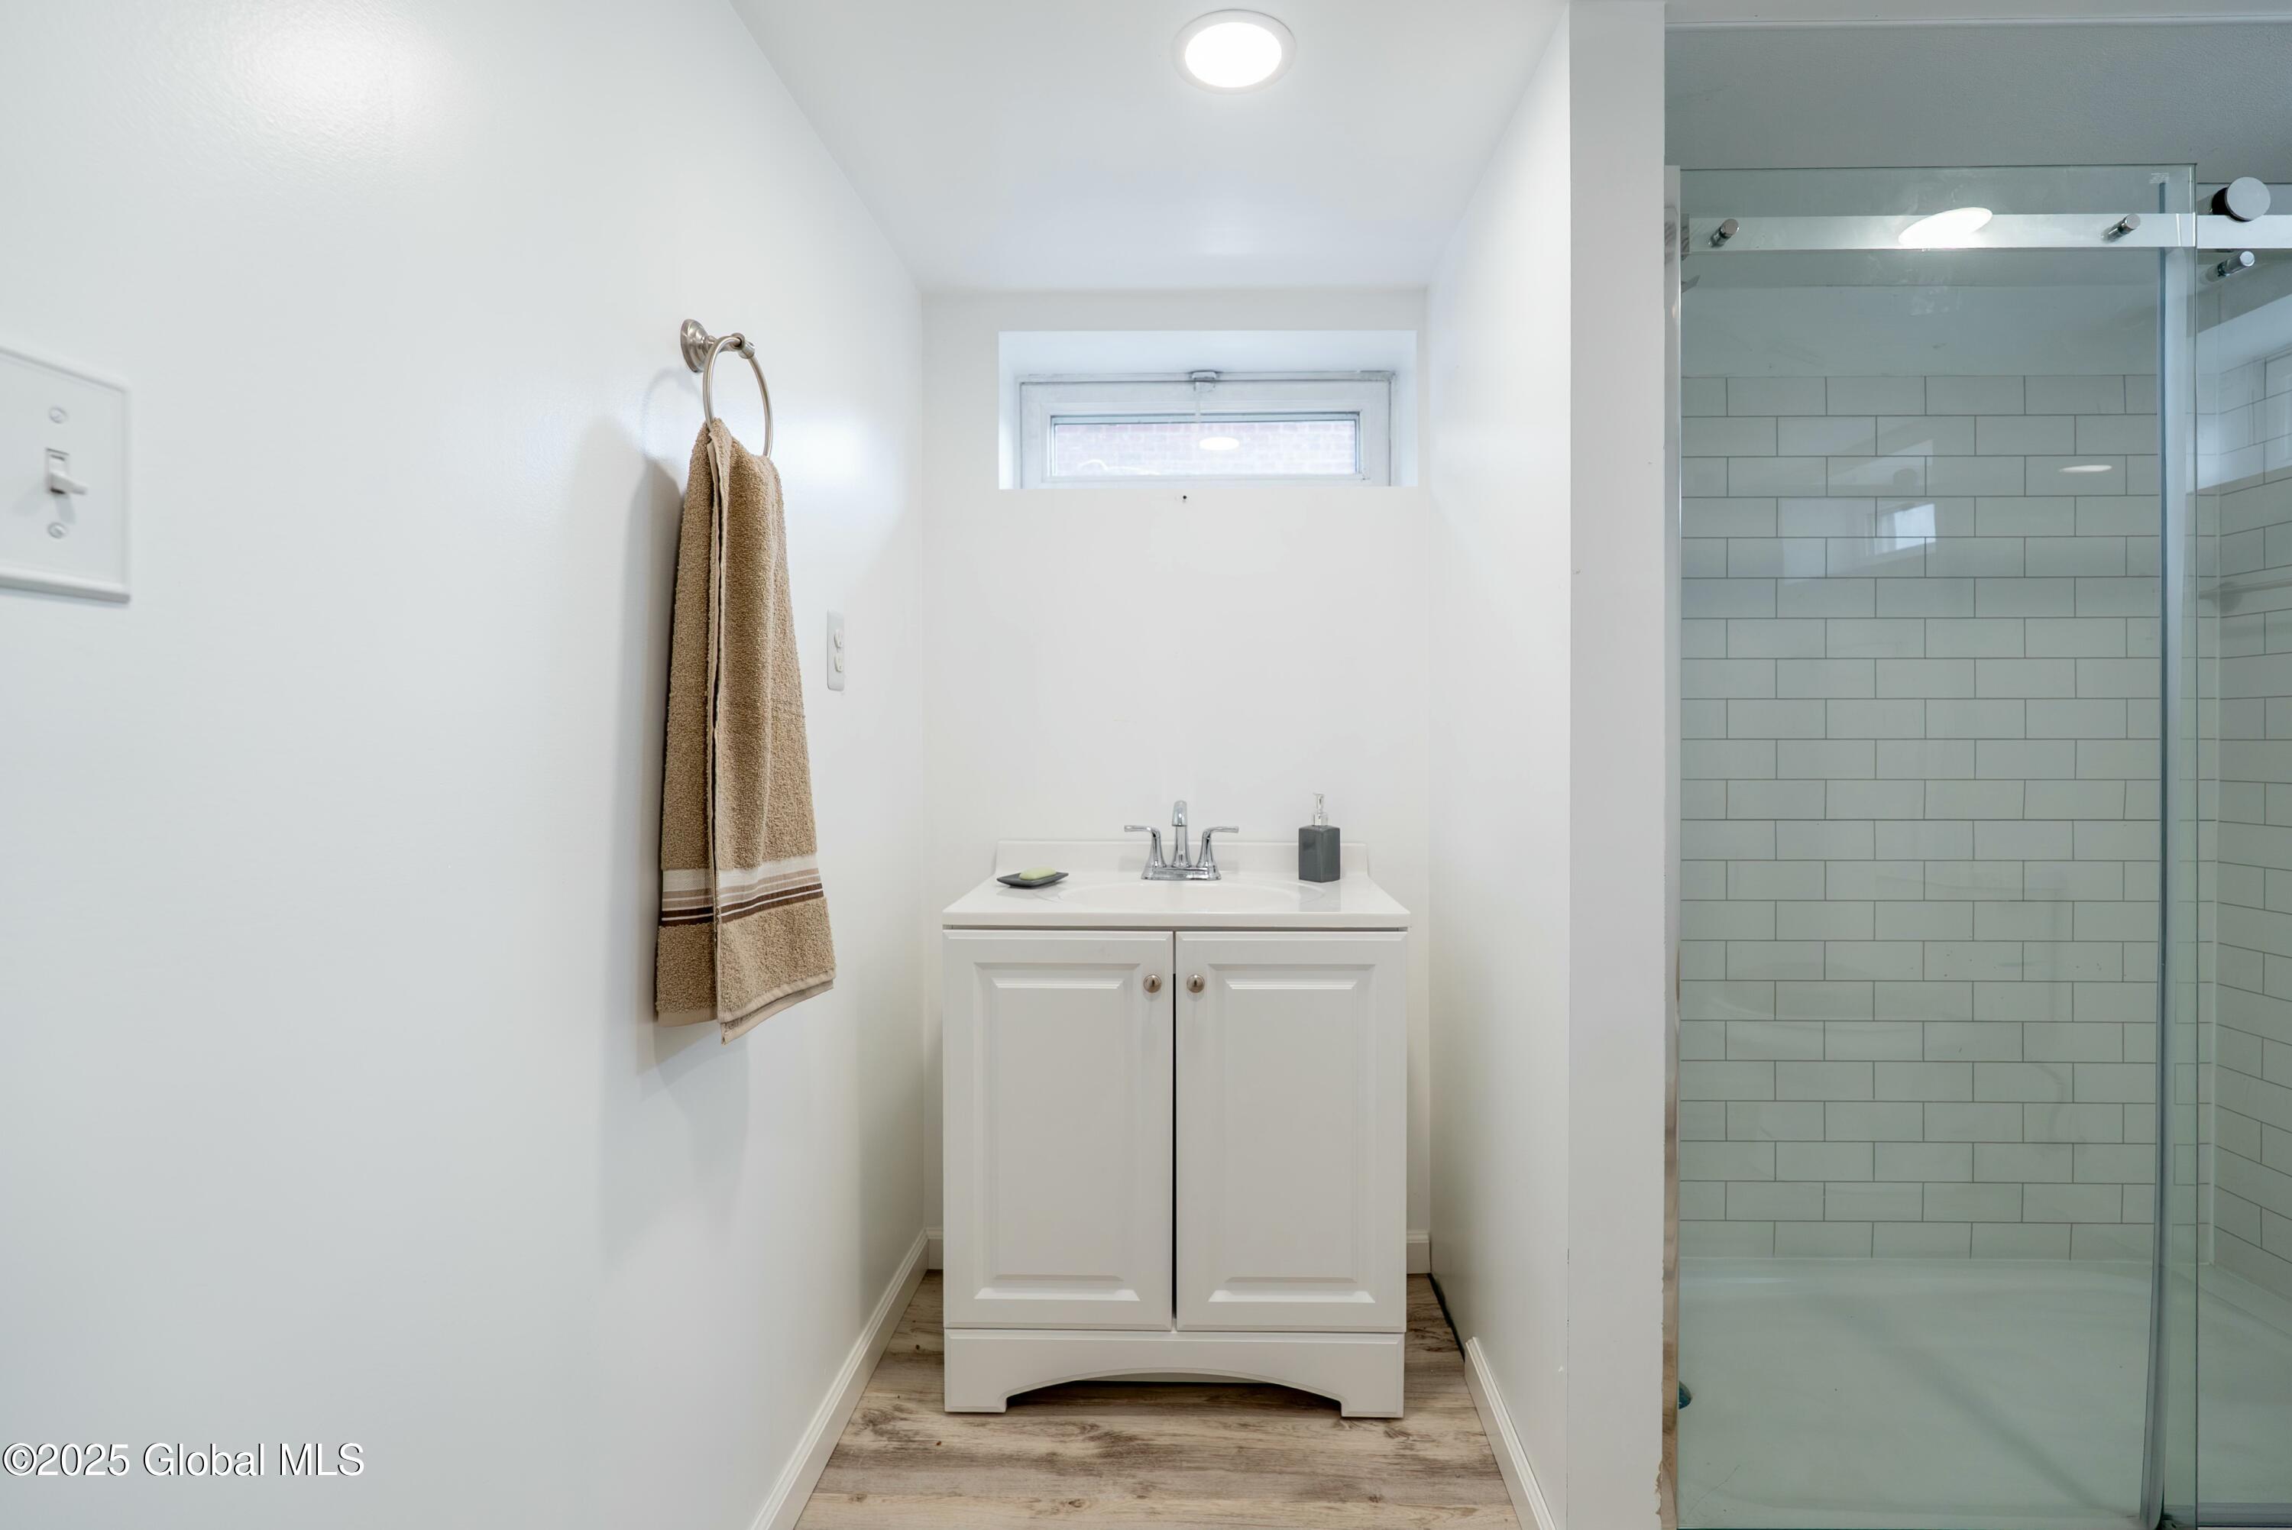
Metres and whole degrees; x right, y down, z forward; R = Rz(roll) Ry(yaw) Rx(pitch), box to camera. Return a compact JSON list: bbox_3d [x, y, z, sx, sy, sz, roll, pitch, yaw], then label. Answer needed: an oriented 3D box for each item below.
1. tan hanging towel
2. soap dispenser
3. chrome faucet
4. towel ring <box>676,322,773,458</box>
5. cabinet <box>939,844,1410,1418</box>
[{"bbox_3d":[-0.459,-0.042,1.183,0.095,0.645,0.265,0,1,3],"label":"tan hanging towel"},{"bbox_3d":[0.350,0.147,2.044,0.060,0.175,0.062,1,1,37],"label":"soap dispenser"},{"bbox_3d":[0.070,0.155,2.014,0.226,0.156,0.135,0,1,3],"label":"chrome faucet"},{"bbox_3d":[-0.476,-0.405,1.150,0.078,0.190,0.175,0,1,3],"label":"towel ring"},{"bbox_3d":[0.058,0.620,1.912,0.775,0.903,0.475,0,1,3],"label":"cabinet"}]

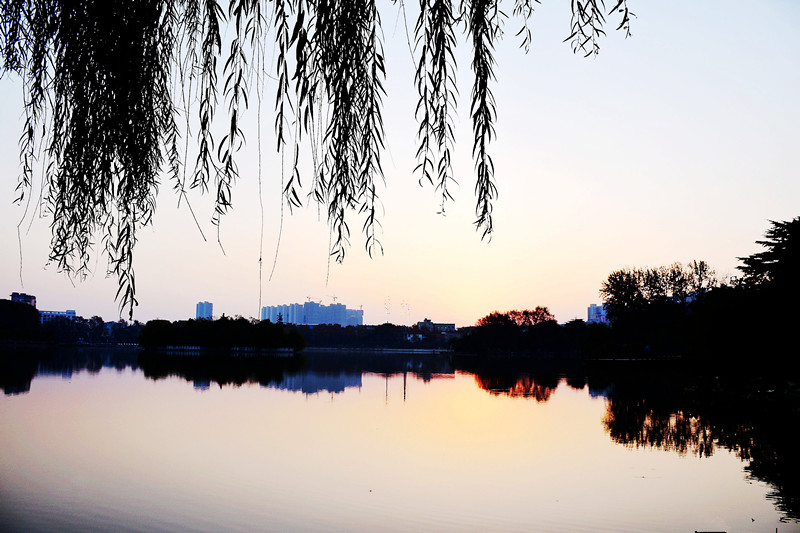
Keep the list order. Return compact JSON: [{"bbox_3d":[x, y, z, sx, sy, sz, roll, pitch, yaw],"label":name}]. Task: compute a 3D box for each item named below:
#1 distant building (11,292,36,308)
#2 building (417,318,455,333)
[{"bbox_3d":[-220.280,30.640,350.000,11.000,29.000,12.000,5,-9,-27],"label":"distant building"},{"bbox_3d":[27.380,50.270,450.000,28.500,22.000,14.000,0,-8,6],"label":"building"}]

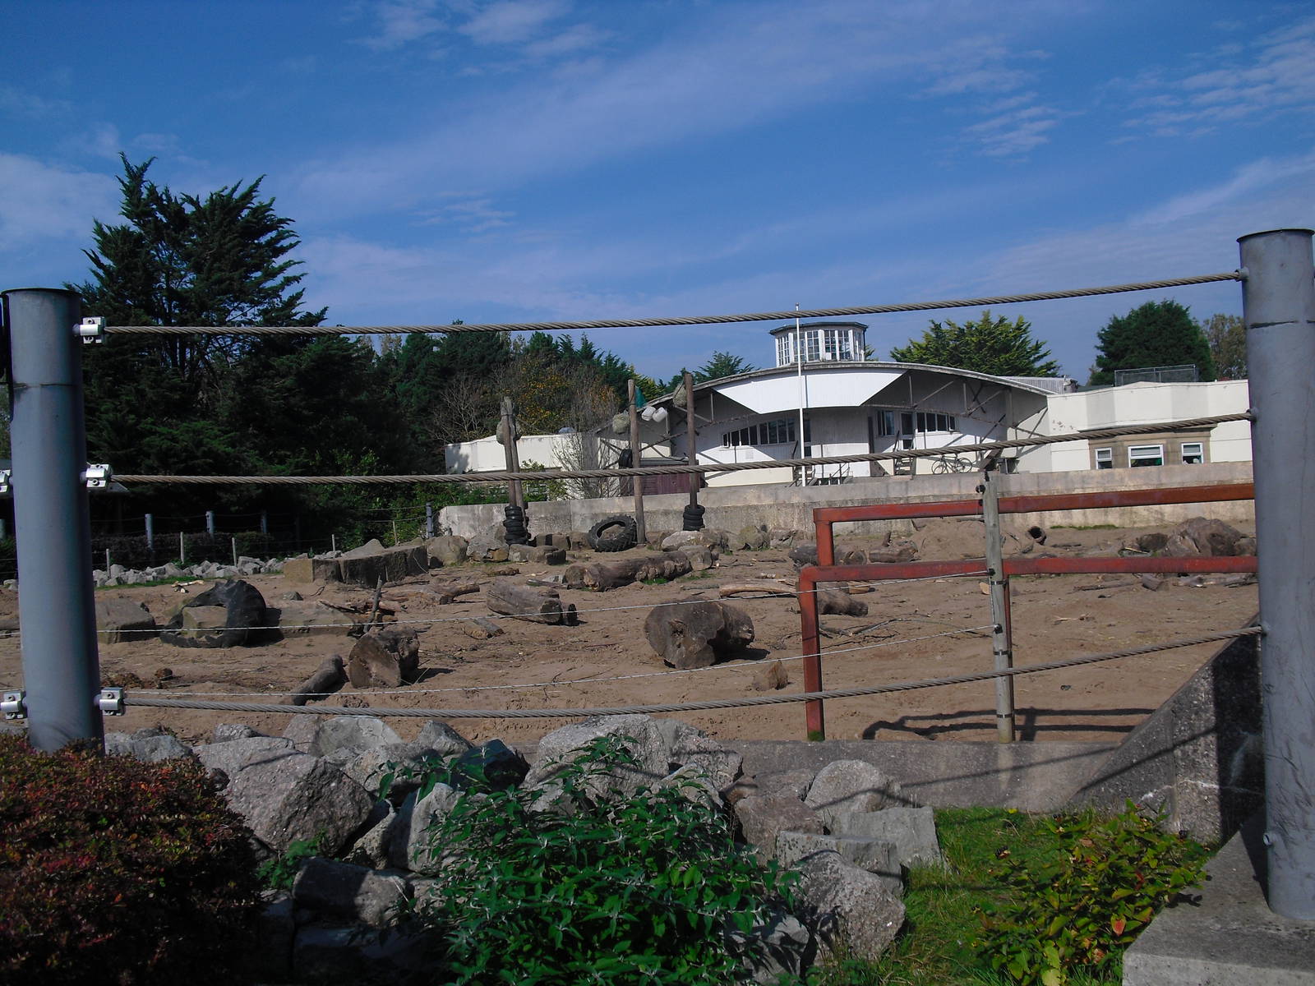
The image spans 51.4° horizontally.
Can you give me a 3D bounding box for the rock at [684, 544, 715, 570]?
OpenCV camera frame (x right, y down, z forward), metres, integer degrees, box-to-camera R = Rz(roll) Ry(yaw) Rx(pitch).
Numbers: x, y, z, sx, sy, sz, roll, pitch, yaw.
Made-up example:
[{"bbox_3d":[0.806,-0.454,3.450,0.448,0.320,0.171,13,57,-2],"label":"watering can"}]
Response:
[{"bbox_3d":[0.776,1.212,25.200,0.570,0.470,0.500,-3,0,0],"label":"rock"}]

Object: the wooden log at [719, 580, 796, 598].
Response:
[{"bbox_3d":[1.403,1.308,18.833,1.100,0.200,0.250,-3,1,-3],"label":"wooden log"}]

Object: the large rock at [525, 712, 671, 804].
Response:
[{"bbox_3d":[-0.436,1.879,9.600,0.970,0.560,0.720,-3,1,0],"label":"large rock"}]

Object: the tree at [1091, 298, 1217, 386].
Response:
[{"bbox_3d":[28.271,-6.533,78.000,6.700,9.600,6.500,-3,0,0],"label":"tree"}]

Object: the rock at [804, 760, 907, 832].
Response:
[{"bbox_3d":[1.171,1.798,8.100,0.570,0.380,0.450,-3,0,0],"label":"rock"}]

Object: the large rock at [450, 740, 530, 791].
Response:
[{"bbox_3d":[-1.199,1.949,9.700,0.560,0.380,0.450,-3,1,0],"label":"large rock"}]

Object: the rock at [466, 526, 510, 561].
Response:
[{"bbox_3d":[-3.698,1.112,29.773,0.920,0.760,0.800,-3,1,-7],"label":"rock"}]

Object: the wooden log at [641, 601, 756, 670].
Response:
[{"bbox_3d":[0.434,1.481,14.417,0.740,0.680,1.000,-2,1,21],"label":"wooden log"}]

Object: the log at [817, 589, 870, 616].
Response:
[{"bbox_3d":[2.575,1.536,19.200,0.400,0.360,0.900,-3,1,-45],"label":"log"}]

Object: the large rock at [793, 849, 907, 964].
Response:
[{"bbox_3d":[0.892,1.900,6.300,0.480,0.460,0.460,-3,1,0],"label":"large rock"}]

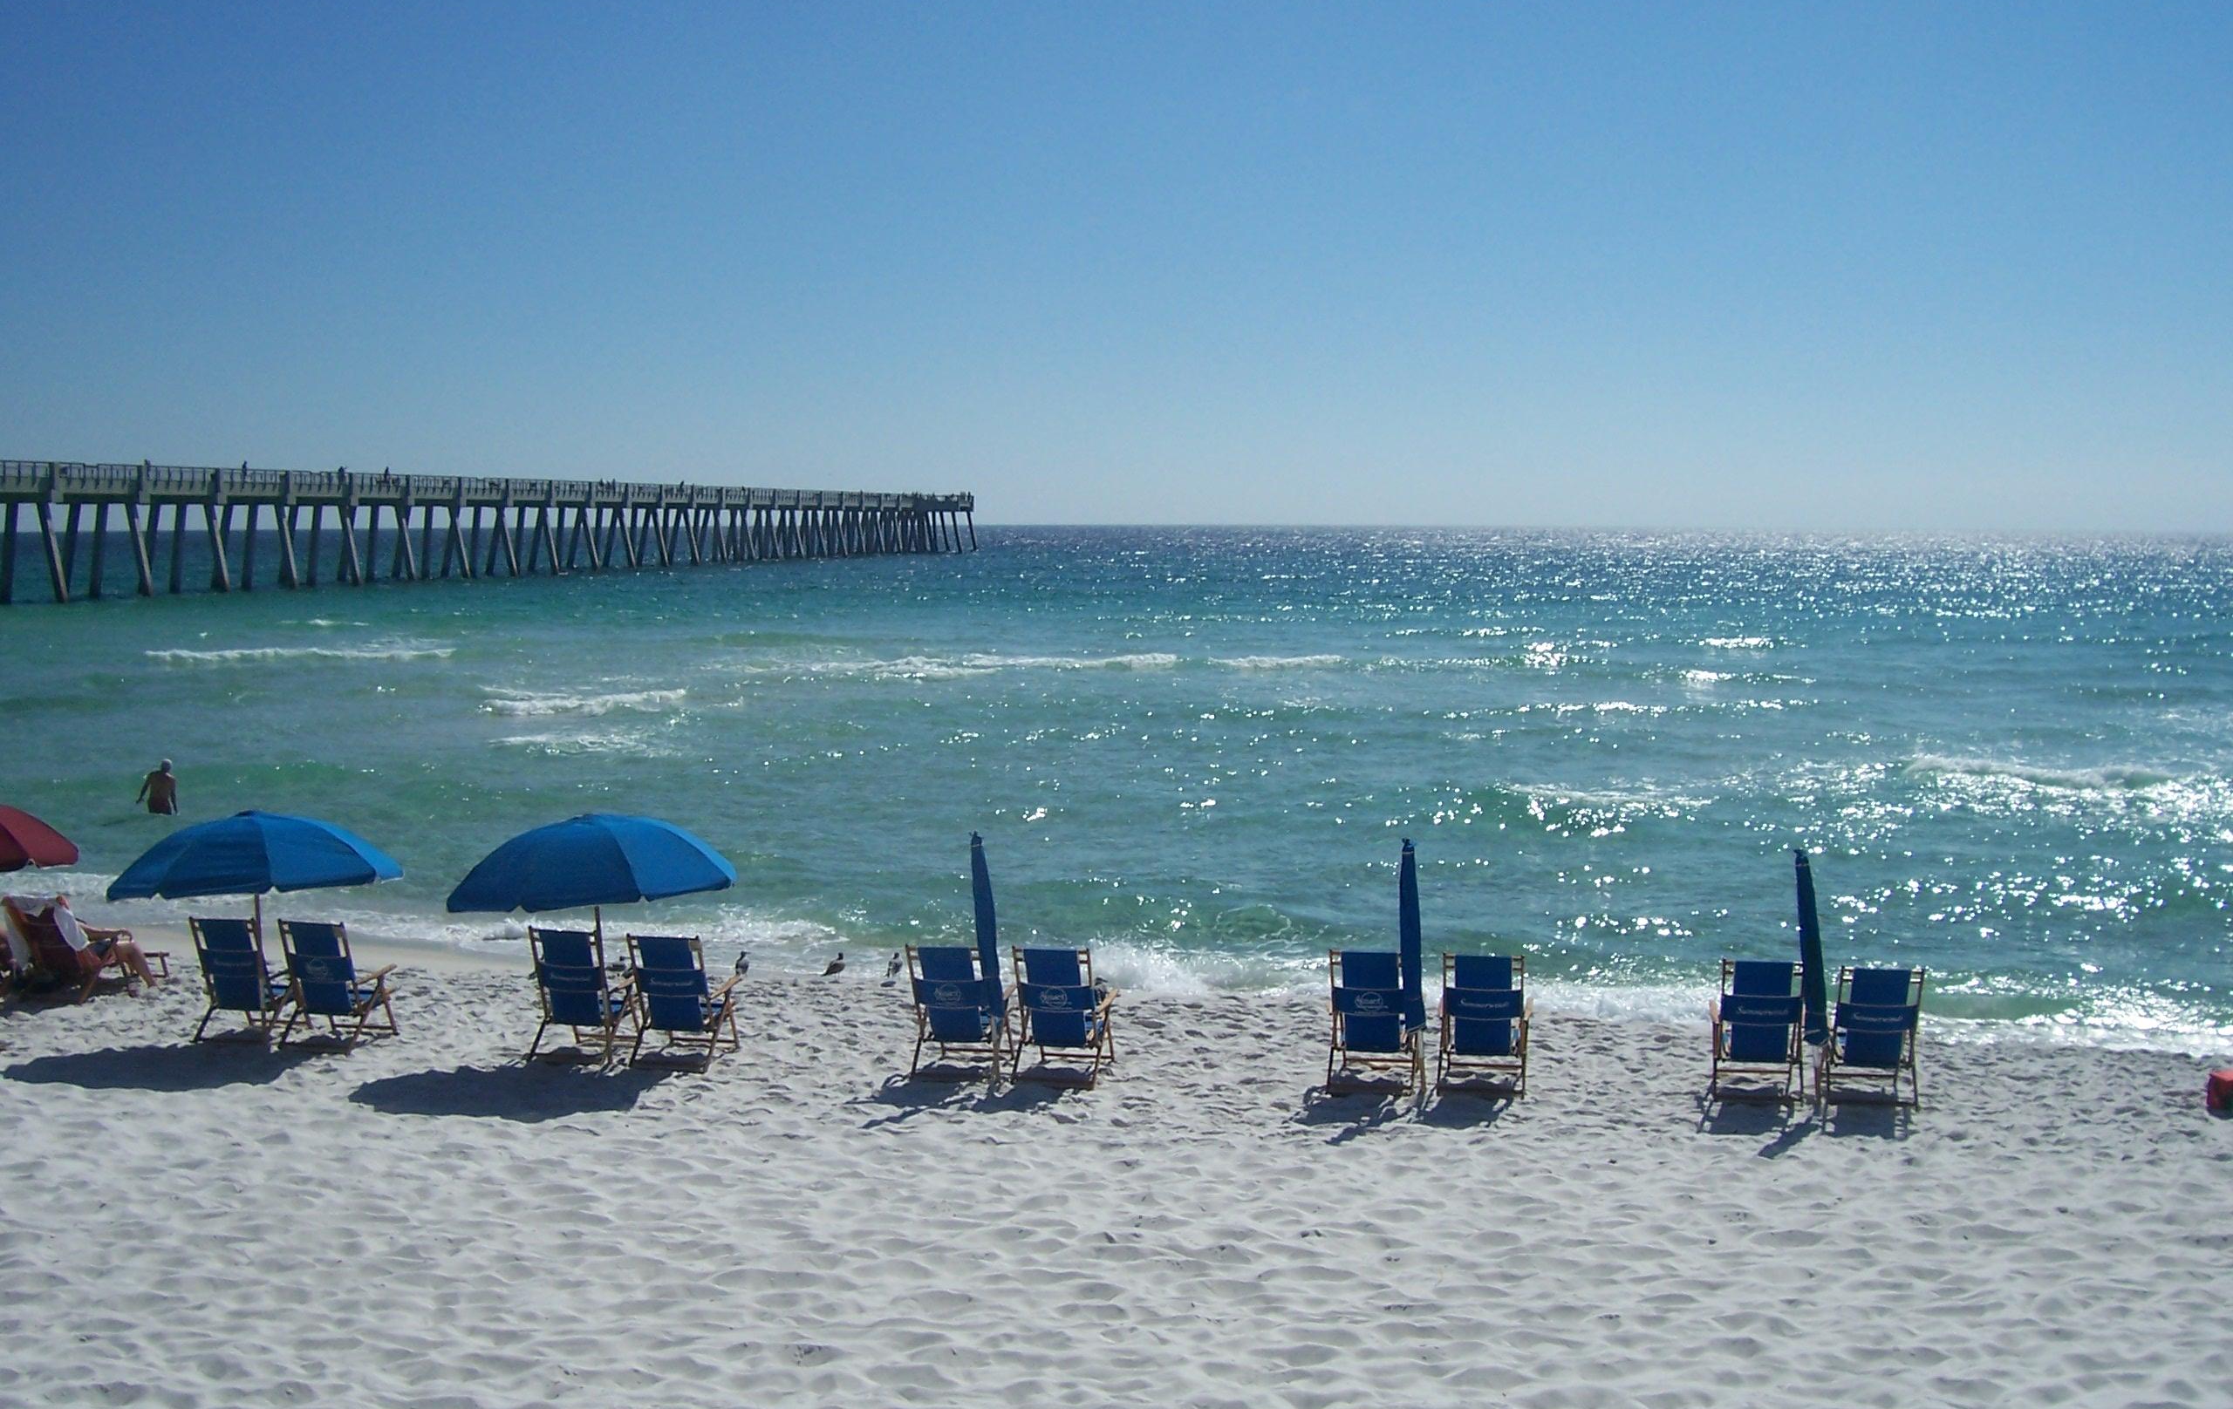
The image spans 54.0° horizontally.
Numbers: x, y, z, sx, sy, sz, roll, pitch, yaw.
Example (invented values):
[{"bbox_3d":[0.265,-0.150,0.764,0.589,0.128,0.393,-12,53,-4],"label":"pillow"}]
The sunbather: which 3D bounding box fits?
[{"bbox_3d":[-8.805,2.027,18.731,0.620,0.880,1.120,1,5,17],"label":"sunbather"}]

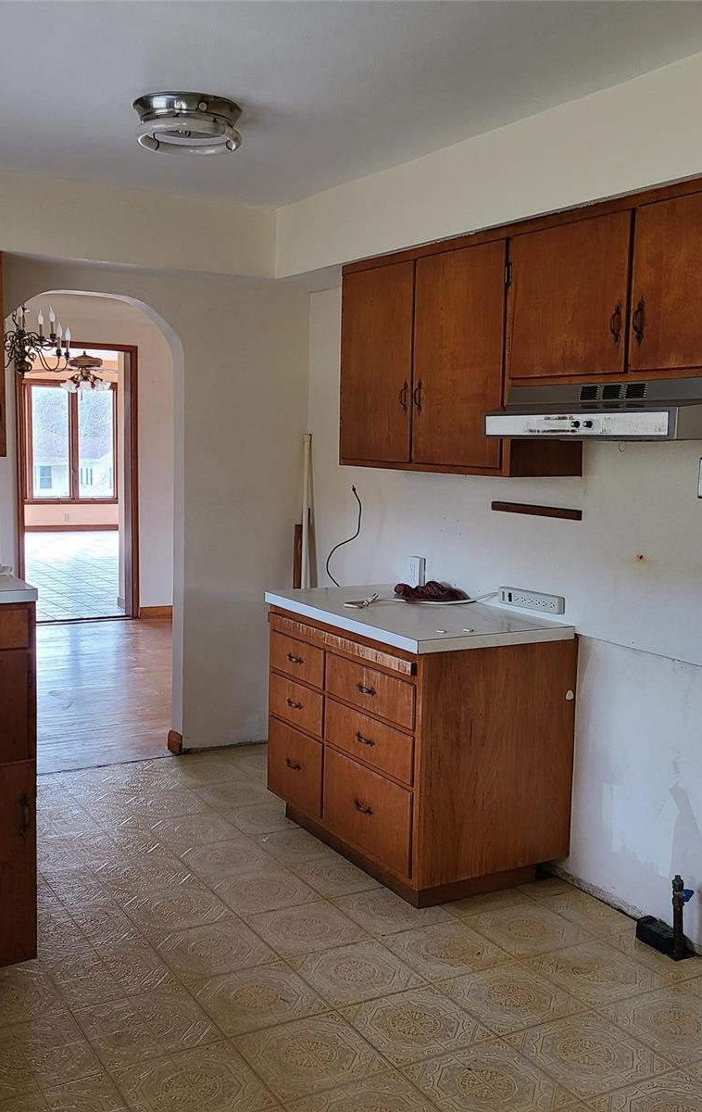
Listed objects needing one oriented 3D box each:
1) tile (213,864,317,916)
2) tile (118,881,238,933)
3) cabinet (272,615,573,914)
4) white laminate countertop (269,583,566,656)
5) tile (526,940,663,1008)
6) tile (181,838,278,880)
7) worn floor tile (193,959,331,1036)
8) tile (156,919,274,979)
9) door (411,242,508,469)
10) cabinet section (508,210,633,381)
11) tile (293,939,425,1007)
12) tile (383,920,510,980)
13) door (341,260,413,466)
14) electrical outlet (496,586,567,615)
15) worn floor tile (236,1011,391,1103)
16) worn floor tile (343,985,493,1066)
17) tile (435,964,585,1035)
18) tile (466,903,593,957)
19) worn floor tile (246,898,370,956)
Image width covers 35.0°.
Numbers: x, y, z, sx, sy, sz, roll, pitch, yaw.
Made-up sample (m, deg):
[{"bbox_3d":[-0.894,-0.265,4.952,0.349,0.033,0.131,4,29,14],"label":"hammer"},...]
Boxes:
[{"bbox_3d":[-0.282,1.107,3.657,0.300,0.010,0.300,-2,7,-29],"label":"tile"},{"bbox_3d":[-0.548,1.110,3.488,0.292,0.008,0.292,-2,7,-29],"label":"tile"},{"bbox_3d":[0.213,0.647,4.024,0.620,0.835,1.070,-2,7,-29],"label":"cabinet"},{"bbox_3d":[0.213,0.213,4.049,0.631,0.044,1.100,-2,7,-29],"label":"white laminate countertop"},{"bbox_3d":[0.697,1.185,3.164,0.300,0.010,0.300,-2,7,-29],"label":"tile"},{"bbox_3d":[-0.433,1.068,3.901,0.292,0.008,0.292,-2,7,-29],"label":"tile"},{"bbox_3d":[-0.249,1.184,2.981,0.300,0.010,0.300,-2,7,-29],"label":"worn floor tile"},{"bbox_3d":[-0.398,1.143,3.224,0.292,0.008,0.292,-2,7,-29],"label":"tile"},{"bbox_3d":[0.356,-0.648,3.665,0.020,0.700,0.506,-2,7,-29],"label":"door"},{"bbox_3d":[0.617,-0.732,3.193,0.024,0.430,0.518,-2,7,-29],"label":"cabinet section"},{"bbox_3d":[0.017,1.173,3.130,0.300,0.010,0.300,-2,7,-29],"label":"tile"},{"bbox_3d":[0.282,1.155,3.262,0.305,0.010,0.307,-2,7,-29],"label":"tile"},{"bbox_3d":[0.084,-0.703,4.102,0.023,0.703,0.492,-2,7,-29],"label":"door"},{"bbox_3d":[0.627,0.156,3.855,0.037,0.055,0.325,-2,7,-29],"label":"electrical outlet"},{"bbox_3d":[-0.100,1.217,2.717,0.300,0.010,0.300,-2,7,-29],"label":"worn floor tile"},{"bbox_3d":[0.167,1.198,2.848,0.292,0.008,0.292,-2,7,-29],"label":"worn floor tile"},{"bbox_3d":[0.432,1.196,3.015,0.300,0.010,0.300,-2,7,-29],"label":"tile"},{"bbox_3d":[0.547,1.147,3.411,0.292,0.008,0.292,-2,7,-29],"label":"tile"},{"bbox_3d":[-0.132,1.140,3.394,0.300,0.010,0.300,-2,7,-29],"label":"worn floor tile"}]

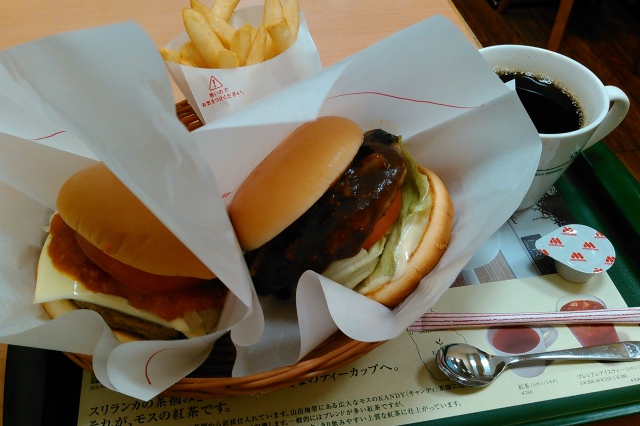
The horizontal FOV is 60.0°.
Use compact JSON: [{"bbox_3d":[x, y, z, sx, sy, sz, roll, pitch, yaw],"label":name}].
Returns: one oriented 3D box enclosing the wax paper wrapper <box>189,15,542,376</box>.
[{"bbox_3d":[0.024,-0.011,0.300,0.190,0.090,0.120,-27,55,-23],"label":"wax paper wrapper"}]

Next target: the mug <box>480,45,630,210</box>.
[{"bbox_3d":[0.135,-0.051,0.357,0.113,0.074,0.089,-4,50,-5],"label":"mug"}]

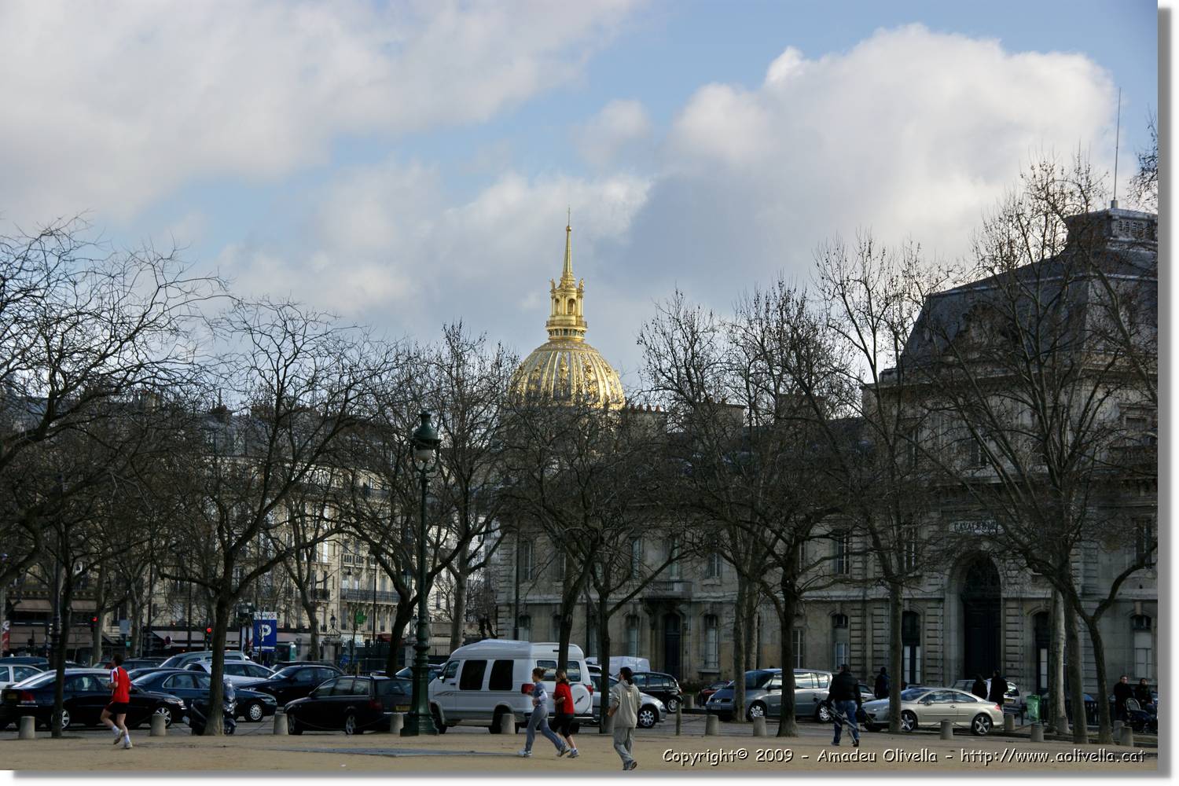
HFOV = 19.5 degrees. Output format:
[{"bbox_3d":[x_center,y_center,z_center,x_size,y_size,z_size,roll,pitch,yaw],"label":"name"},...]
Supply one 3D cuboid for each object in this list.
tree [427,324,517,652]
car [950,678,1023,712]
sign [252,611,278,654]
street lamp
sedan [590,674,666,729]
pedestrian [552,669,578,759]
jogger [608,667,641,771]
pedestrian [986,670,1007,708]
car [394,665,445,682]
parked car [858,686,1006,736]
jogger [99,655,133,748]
[{"bbox_3d":[-3.997,4.335,118.548,3.400,13.600,3.400,1,-5,0],"label":"tree"},{"bbox_3d":[15.350,12.196,136.935,1.780,1.620,4.400,3,-5,-29],"label":"car"},{"bbox_3d":[-13.190,9.717,140.000,0.950,1.670,0.200,1,-5,0],"label":"sign"},{"bbox_3d":[-4.030,4.361,83.519,0.880,7.900,0.880,1,-5,0],"label":"street lamp"},{"bbox_3d":[-0.113,8.704,97.060,4.250,1.500,1.750,2,-5,-12],"label":"sedan"},{"bbox_3d":[-0.435,5.839,62.500,0.550,1.610,0.480,-1,-5,22],"label":"pedestrian"},{"bbox_3d":[0.593,5.451,57.500,0.550,1.730,0.500,3,-5,-30],"label":"jogger"},{"bbox_3d":[13.251,9.905,111.929,0.580,1.760,0.500,0,-5,11],"label":"pedestrian"},{"bbox_3d":[-5.431,9.943,115.938,4.300,1.550,1.770,5,-6,-41],"label":"car"},{"bbox_3d":[10.628,9.897,107.056,4.810,1.400,1.870,3,-5,-26],"label":"parked car"},{"bbox_3d":[-8.537,5.559,62.000,0.650,1.710,0.500,-3,-6,37],"label":"jogger"}]

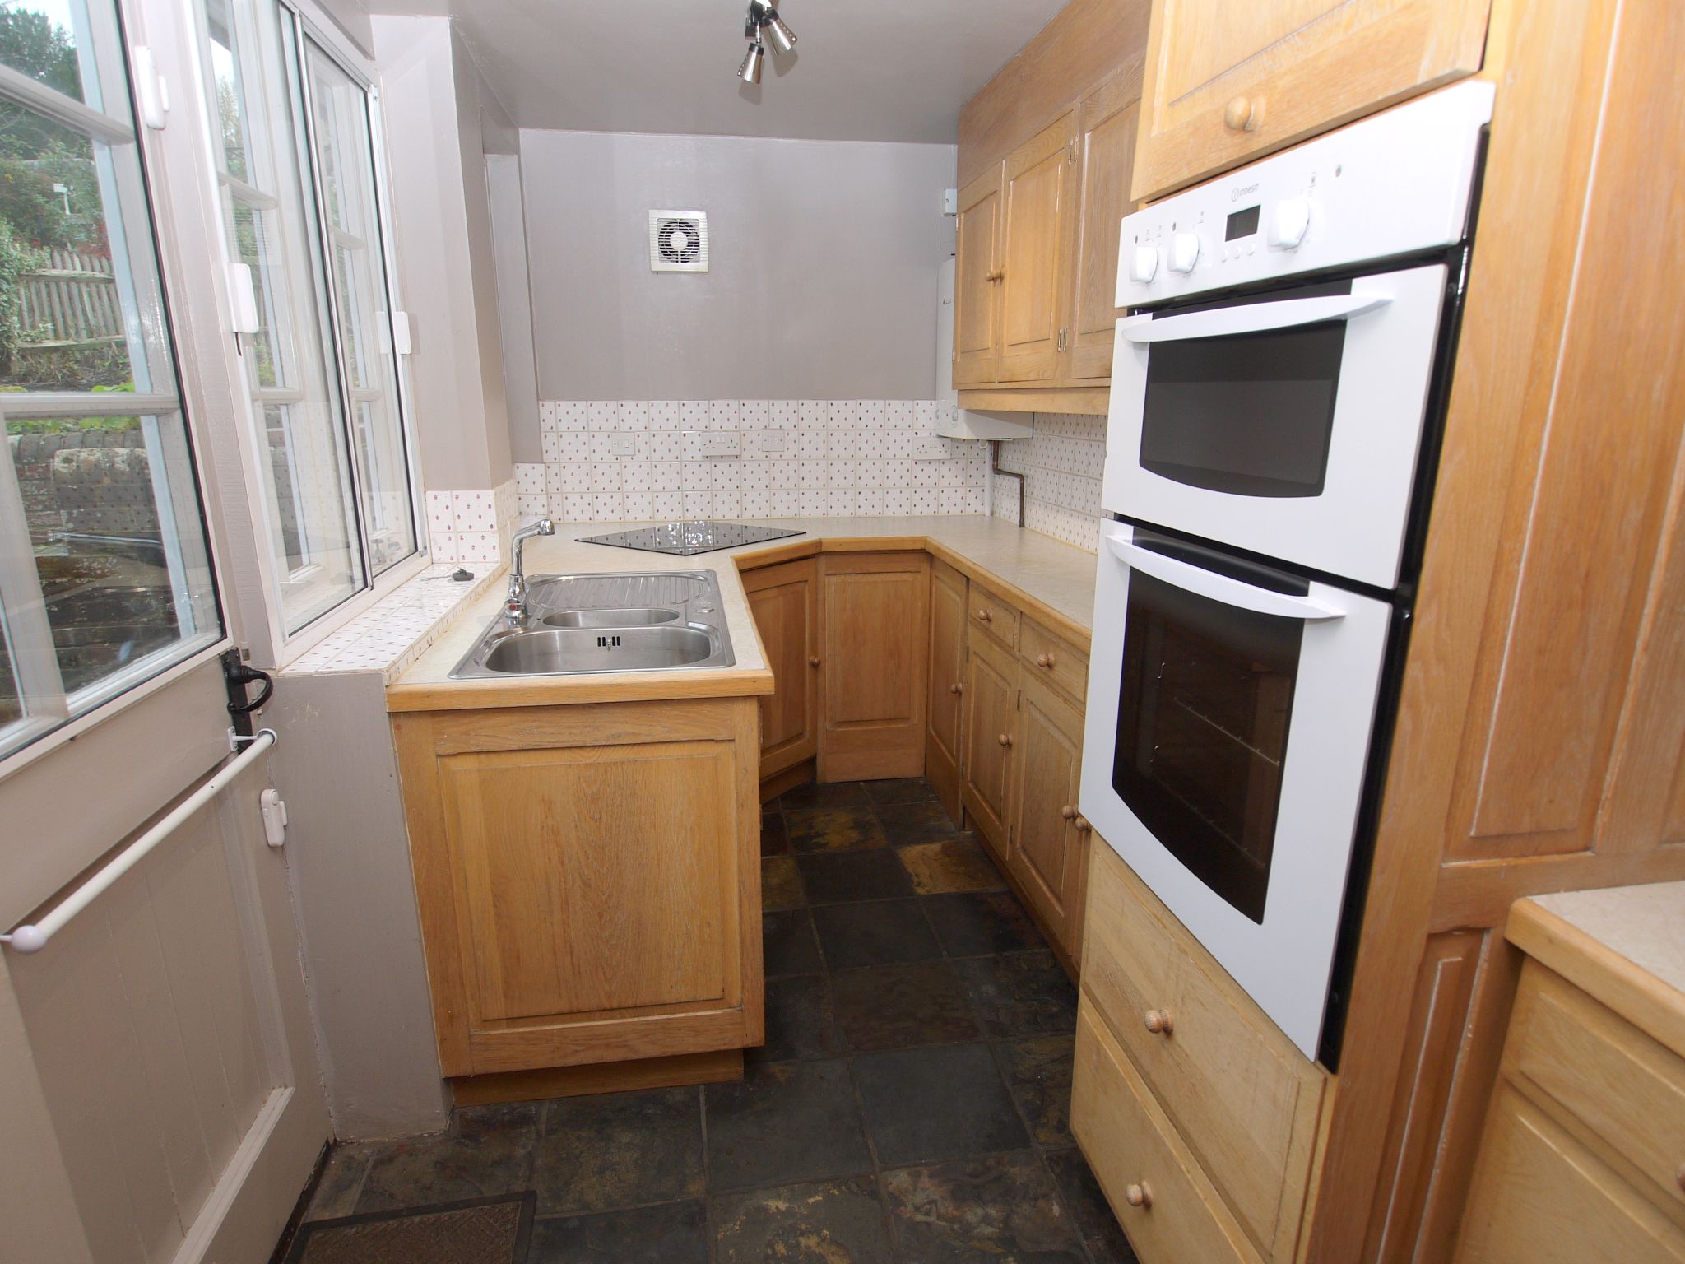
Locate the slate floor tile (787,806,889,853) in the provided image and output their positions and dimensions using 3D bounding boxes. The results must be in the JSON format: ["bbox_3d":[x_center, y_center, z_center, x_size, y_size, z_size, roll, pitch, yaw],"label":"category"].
[{"bbox_3d":[-0.021,0.648,2.857,0.302,0.012,0.298,-2,15,-10],"label":"slate floor tile"}]

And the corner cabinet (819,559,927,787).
[{"bbox_3d":[0.070,0.070,3.382,0.397,0.848,0.540,-2,14,-9],"label":"corner cabinet"}]

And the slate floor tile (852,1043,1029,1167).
[{"bbox_3d":[0.190,0.945,1.760,0.302,0.012,0.296,-2,15,-10],"label":"slate floor tile"}]

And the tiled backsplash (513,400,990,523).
[{"bbox_3d":[-0.314,-0.665,3.410,1.844,0.455,0.012,-2,14,-9],"label":"tiled backsplash"}]

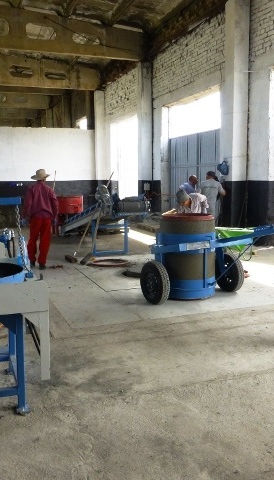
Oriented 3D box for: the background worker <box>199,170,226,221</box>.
[{"bbox_3d":[1.595,-0.607,9.500,0.560,1.700,0.420,1,8,12],"label":"background worker"}]

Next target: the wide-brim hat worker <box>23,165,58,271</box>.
[{"bbox_3d":[-1.723,-0.383,7.920,0.600,1.760,0.420,-1,8,0],"label":"wide-brim hat worker"}]

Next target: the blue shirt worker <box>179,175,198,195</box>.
[{"bbox_3d":[1.161,-0.634,10.000,0.550,1.630,0.500,-3,8,-15],"label":"blue shirt worker"}]

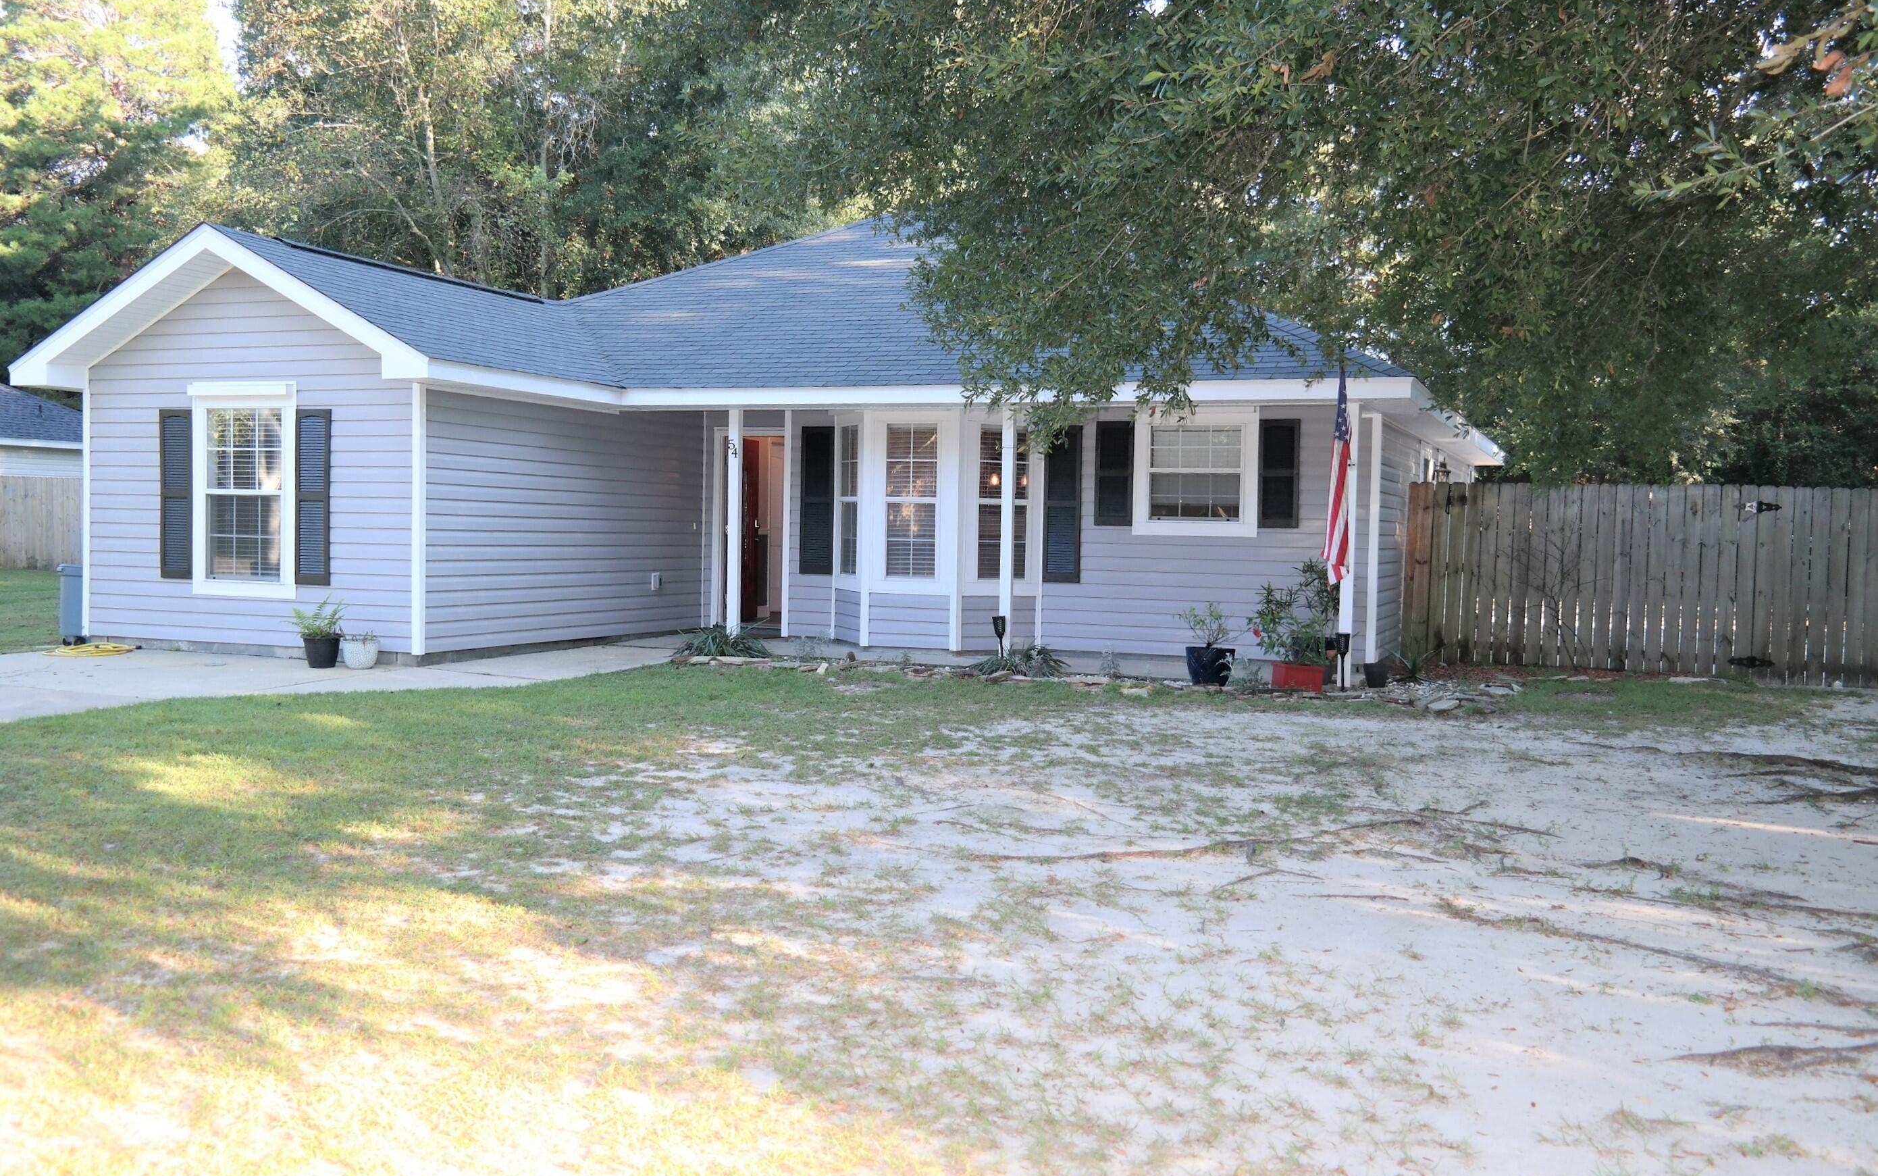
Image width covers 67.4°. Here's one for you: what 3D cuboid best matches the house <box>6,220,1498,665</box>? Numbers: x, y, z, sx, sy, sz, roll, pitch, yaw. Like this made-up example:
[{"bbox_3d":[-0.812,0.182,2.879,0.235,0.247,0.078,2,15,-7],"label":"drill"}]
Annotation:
[{"bbox_3d":[-0.295,-2.071,16.717,11.700,5.200,13.400,2,2,21],"label":"house"}]

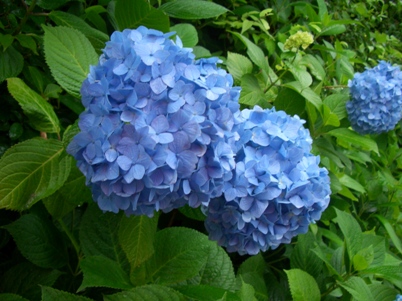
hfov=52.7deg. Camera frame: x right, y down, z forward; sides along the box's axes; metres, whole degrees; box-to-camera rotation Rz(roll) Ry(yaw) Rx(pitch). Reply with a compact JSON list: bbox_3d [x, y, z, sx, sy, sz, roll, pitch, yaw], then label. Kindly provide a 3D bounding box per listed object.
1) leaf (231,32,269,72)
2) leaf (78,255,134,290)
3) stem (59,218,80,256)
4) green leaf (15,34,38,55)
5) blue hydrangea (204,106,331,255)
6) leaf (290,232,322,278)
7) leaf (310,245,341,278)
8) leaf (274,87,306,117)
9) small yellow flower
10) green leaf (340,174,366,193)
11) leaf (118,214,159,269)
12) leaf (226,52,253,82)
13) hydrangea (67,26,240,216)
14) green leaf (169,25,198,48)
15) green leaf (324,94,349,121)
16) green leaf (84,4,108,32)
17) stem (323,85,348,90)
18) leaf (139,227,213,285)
[{"bbox_3d":[0.089,-0.181,0.750,0.074,0.086,0.040,9,-20,22],"label":"leaf"},{"bbox_3d":[-0.125,0.159,0.530,0.072,0.026,0.052,0,53,7],"label":"leaf"},{"bbox_3d":[-0.181,0.119,0.560,0.014,0.066,0.014,-27,0,0],"label":"stem"},{"bbox_3d":[-0.300,-0.183,0.700,0.043,0.030,0.044,-3,60,-8],"label":"green leaf"},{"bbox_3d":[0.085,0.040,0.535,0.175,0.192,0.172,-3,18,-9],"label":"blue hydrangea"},{"bbox_3d":[0.162,0.159,0.620,0.053,0.035,0.091,0,60,0],"label":"leaf"},{"bbox_3d":[0.189,0.166,0.610,0.048,0.030,0.057,0,60,0],"label":"leaf"},{"bbox_3d":[0.154,-0.079,0.700,0.062,0.066,0.035,3,-20,7],"label":"leaf"},{"bbox_3d":[0.226,-0.252,0.930,0.068,0.046,0.062,0,18,0],"label":"small yellow flower"},{"bbox_3d":[0.282,0.062,0.760,0.054,0.035,0.043,0,60,0],"label":"green leaf"},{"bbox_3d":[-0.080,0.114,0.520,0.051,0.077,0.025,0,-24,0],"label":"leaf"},{"bbox_3d":[0.065,-0.139,0.680,0.045,0.022,0.052,0,60,-7],"label":"leaf"},{"bbox_3d":[-0.054,-0.033,0.460,0.190,0.195,0.165,0,20,0],"label":"hydrangea"},{"bbox_3d":[-0.026,-0.168,0.600,0.045,0.018,0.043,0,60,-7],"label":"green leaf"},{"bbox_3d":[0.296,-0.094,0.880,0.069,0.069,0.035,3,-23,8],"label":"green leaf"},{"bbox_3d":[-0.170,-0.214,0.660,0.040,0.024,0.052,-6,61,-10],"label":"green leaf"},{"bbox_3d":[0.308,-0.143,0.920,0.070,0.012,0.020,0,20,0],"label":"stem"},{"bbox_3d":[-0.030,0.127,0.490,0.092,0.040,0.082,0,60,0],"label":"leaf"}]

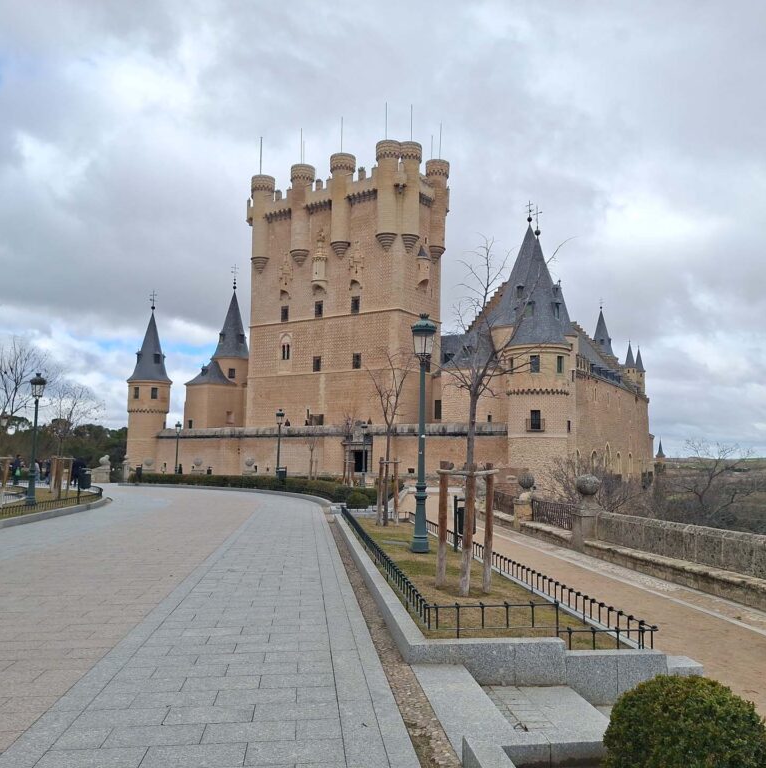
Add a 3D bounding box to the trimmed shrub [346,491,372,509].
[{"bbox_3d":[-0.837,3.922,23.008,0.850,0.640,0.850,1,-6,-2],"label":"trimmed shrub"}]

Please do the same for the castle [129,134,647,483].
[{"bbox_3d":[8.164,-5.684,108.724,63.352,41.213,70.000,-3,-7,33],"label":"castle"}]

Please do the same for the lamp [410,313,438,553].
[{"bbox_3d":[0.734,0.863,12.625,0.460,4.400,0.460,0,-6,3],"label":"lamp"}]

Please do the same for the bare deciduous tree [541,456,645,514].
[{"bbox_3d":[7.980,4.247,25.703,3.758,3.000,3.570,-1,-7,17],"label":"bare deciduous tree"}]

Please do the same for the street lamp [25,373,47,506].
[{"bbox_3d":[-11.490,1.830,22.461,0.460,4.400,0.460,4,-7,-27],"label":"street lamp"}]

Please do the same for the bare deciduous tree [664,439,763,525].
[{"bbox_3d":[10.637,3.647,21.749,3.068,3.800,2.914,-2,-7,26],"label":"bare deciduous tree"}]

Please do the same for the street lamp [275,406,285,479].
[{"bbox_3d":[-5.433,3.489,35.501,0.460,4.400,0.460,2,-6,-9],"label":"street lamp"}]

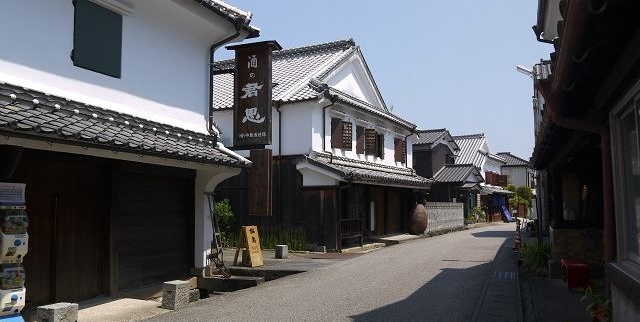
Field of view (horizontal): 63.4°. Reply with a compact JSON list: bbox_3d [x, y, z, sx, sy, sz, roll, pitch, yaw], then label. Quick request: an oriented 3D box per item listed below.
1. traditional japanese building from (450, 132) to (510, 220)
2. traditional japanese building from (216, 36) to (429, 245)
[{"bbox_3d":[14.465,1.831,52.351,8.200,8.400,9.300,-3,-6,29],"label":"traditional japanese building"},{"bbox_3d":[-1.605,-0.702,23.881,11.300,8.600,10.200,-3,-6,29],"label":"traditional japanese building"}]

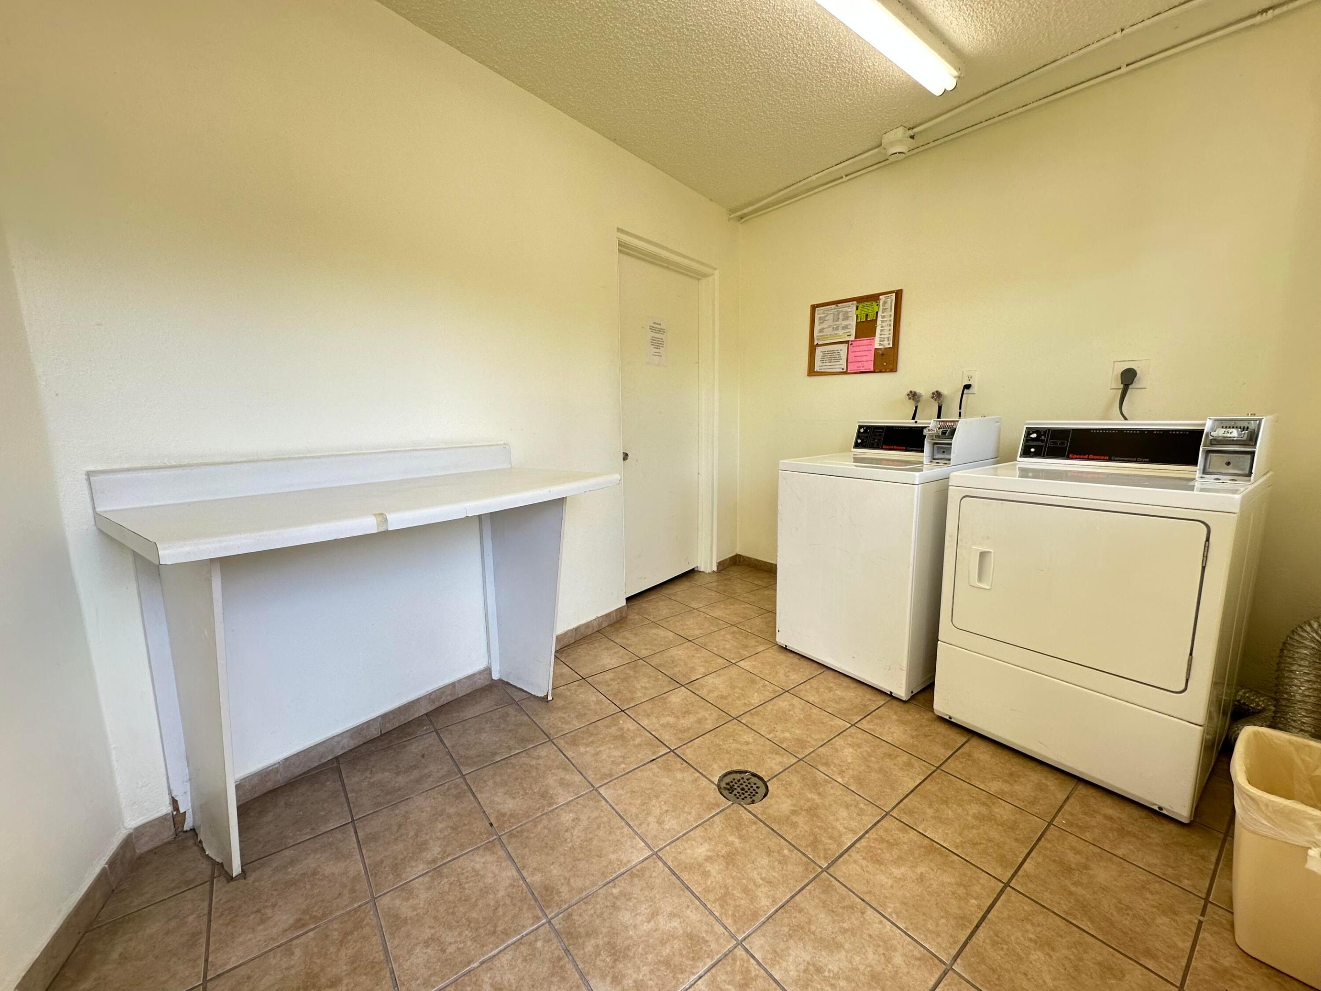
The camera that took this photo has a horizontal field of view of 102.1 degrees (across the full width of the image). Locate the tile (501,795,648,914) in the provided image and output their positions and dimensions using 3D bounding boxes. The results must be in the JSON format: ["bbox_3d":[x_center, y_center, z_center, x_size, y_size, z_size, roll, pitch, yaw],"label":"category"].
[{"bbox_3d":[-0.227,0.937,1.429,0.298,0.010,0.298,-7,11,-37],"label":"tile"}]

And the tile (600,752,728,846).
[{"bbox_3d":[0.014,0.910,1.621,0.300,0.010,0.300,-7,12,-37],"label":"tile"}]

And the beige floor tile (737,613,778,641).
[{"bbox_3d":[0.600,0.703,2.822,0.298,0.010,0.298,-7,11,-37],"label":"beige floor tile"}]

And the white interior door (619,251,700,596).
[{"bbox_3d":[-0.035,-0.410,3.393,0.042,2.010,0.910,6,12,37],"label":"white interior door"}]

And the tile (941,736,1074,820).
[{"bbox_3d":[1.107,0.885,1.690,0.298,0.010,0.298,-7,11,-37],"label":"tile"}]

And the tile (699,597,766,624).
[{"bbox_3d":[0.421,0.674,3.099,0.302,0.010,0.302,-8,12,-37],"label":"tile"}]

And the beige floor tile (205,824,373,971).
[{"bbox_3d":[-0.898,0.963,1.304,0.300,0.010,0.300,-7,12,-37],"label":"beige floor tile"}]

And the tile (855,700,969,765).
[{"bbox_3d":[0.933,0.854,1.951,0.302,0.010,0.302,-8,12,-37],"label":"tile"}]

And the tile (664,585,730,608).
[{"bbox_3d":[0.233,0.629,3.312,0.300,0.010,0.300,-7,12,-37],"label":"tile"}]

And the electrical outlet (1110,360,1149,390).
[{"bbox_3d":[1.933,-0.496,2.200,0.015,0.115,0.115,-8,12,-39],"label":"electrical outlet"}]

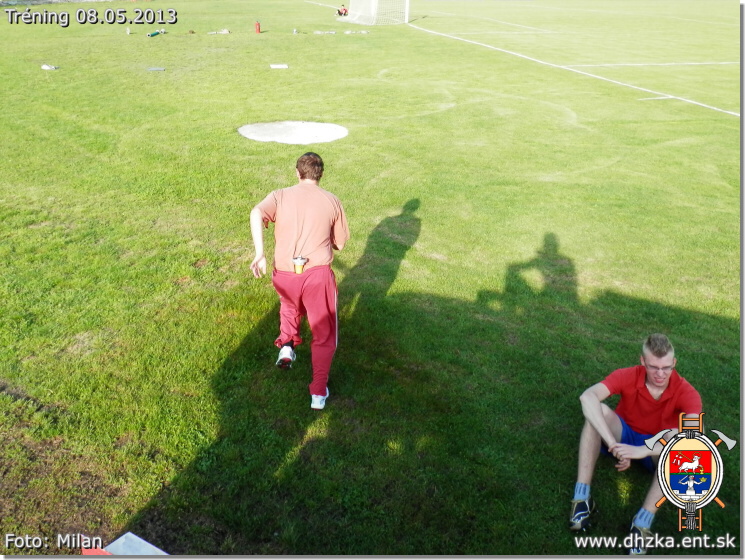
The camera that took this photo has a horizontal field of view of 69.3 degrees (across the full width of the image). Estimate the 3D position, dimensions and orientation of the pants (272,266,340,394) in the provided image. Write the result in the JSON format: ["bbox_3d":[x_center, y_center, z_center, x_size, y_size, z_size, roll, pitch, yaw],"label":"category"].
[{"bbox_3d":[-0.421,0.263,3.690,0.410,0.950,0.540,0,30,-2],"label":"pants"}]

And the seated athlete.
[{"bbox_3d":[1.483,0.827,3.023,0.660,0.840,0.960,15,33,23],"label":"seated athlete"}]

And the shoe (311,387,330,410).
[{"bbox_3d":[-0.361,0.762,3.787,0.115,0.120,0.300,3,30,3],"label":"shoe"}]

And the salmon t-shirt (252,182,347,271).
[{"bbox_3d":[-0.417,-0.374,3.392,0.560,0.570,0.340,0,17,-3],"label":"salmon t-shirt"}]

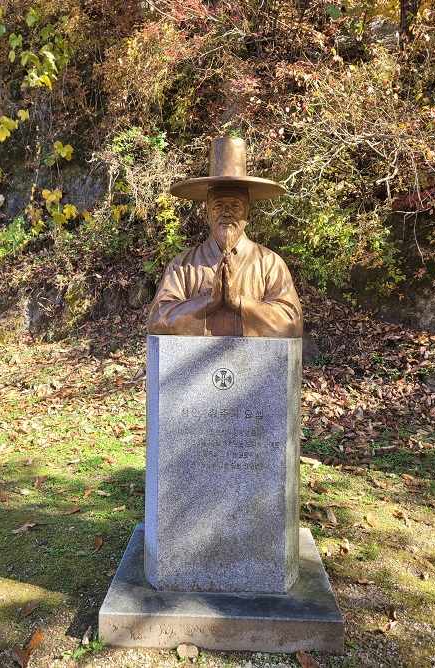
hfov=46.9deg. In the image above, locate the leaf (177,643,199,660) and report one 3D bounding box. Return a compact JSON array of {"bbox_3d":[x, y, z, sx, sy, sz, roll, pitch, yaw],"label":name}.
[{"bbox_3d":[-0.117,1.281,2.025,0.087,0.058,0.045,1,2,1],"label":"leaf"}]

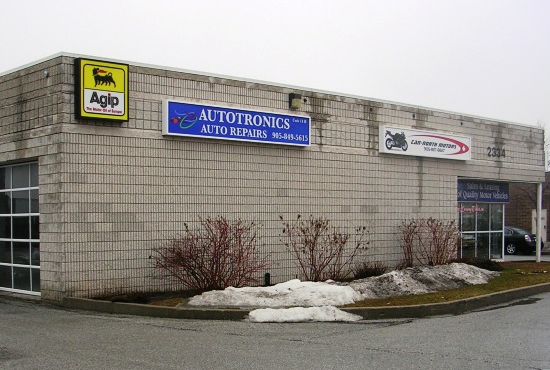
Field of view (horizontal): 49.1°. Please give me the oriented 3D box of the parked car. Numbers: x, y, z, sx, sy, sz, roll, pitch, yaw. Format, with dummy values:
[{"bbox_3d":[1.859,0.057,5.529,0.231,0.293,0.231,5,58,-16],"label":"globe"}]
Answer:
[{"bbox_3d":[11.463,2.801,31.110,1.790,1.470,4.800,2,-4,-36],"label":"parked car"}]

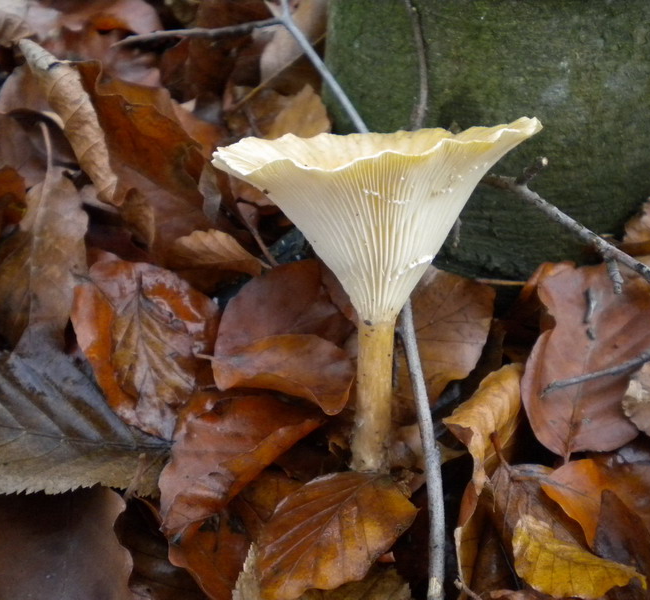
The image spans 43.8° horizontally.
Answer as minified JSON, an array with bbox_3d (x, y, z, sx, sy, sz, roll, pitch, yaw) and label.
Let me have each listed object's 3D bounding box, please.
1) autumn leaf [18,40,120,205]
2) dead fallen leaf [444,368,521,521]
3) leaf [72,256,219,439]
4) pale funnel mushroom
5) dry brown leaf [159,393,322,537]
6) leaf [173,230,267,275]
[{"bbox_3d":[-0.115,-0.080,0.365,0.022,0.018,0.088,-23,59,-22],"label":"autumn leaf"},{"bbox_3d":[0.053,0.048,0.272,0.026,0.020,0.056,8,63,25],"label":"dead fallen leaf"},{"bbox_3d":[-0.067,0.018,0.303,0.050,0.015,0.072,-11,58,-11],"label":"leaf"},{"bbox_3d":[0.017,0.002,0.262,0.101,0.113,0.096,3,19,0],"label":"pale funnel mushroom"},{"bbox_3d":[-0.028,0.055,0.268,0.036,0.015,0.055,34,66,30],"label":"dry brown leaf"},{"bbox_3d":[-0.045,-0.020,0.345,0.040,0.014,0.024,24,35,27],"label":"leaf"}]

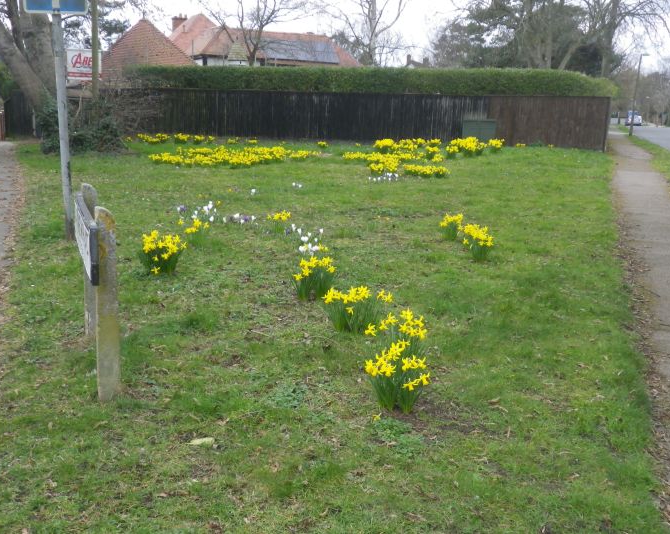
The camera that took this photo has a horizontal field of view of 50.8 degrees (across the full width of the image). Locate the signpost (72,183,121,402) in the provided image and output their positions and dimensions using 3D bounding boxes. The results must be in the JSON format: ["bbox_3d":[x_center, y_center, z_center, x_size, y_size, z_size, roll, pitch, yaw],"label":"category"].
[{"bbox_3d":[-1.362,0.074,3.995,0.160,1.000,1.220,-4,14,-22],"label":"signpost"}]

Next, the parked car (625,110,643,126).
[{"bbox_3d":[31.323,-15.583,74.000,1.780,1.580,4.200,5,14,17],"label":"parked car"}]

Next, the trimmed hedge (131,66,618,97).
[{"bbox_3d":[0.708,-6.682,29.117,20.360,2.950,1.300,5,13,13],"label":"trimmed hedge"}]

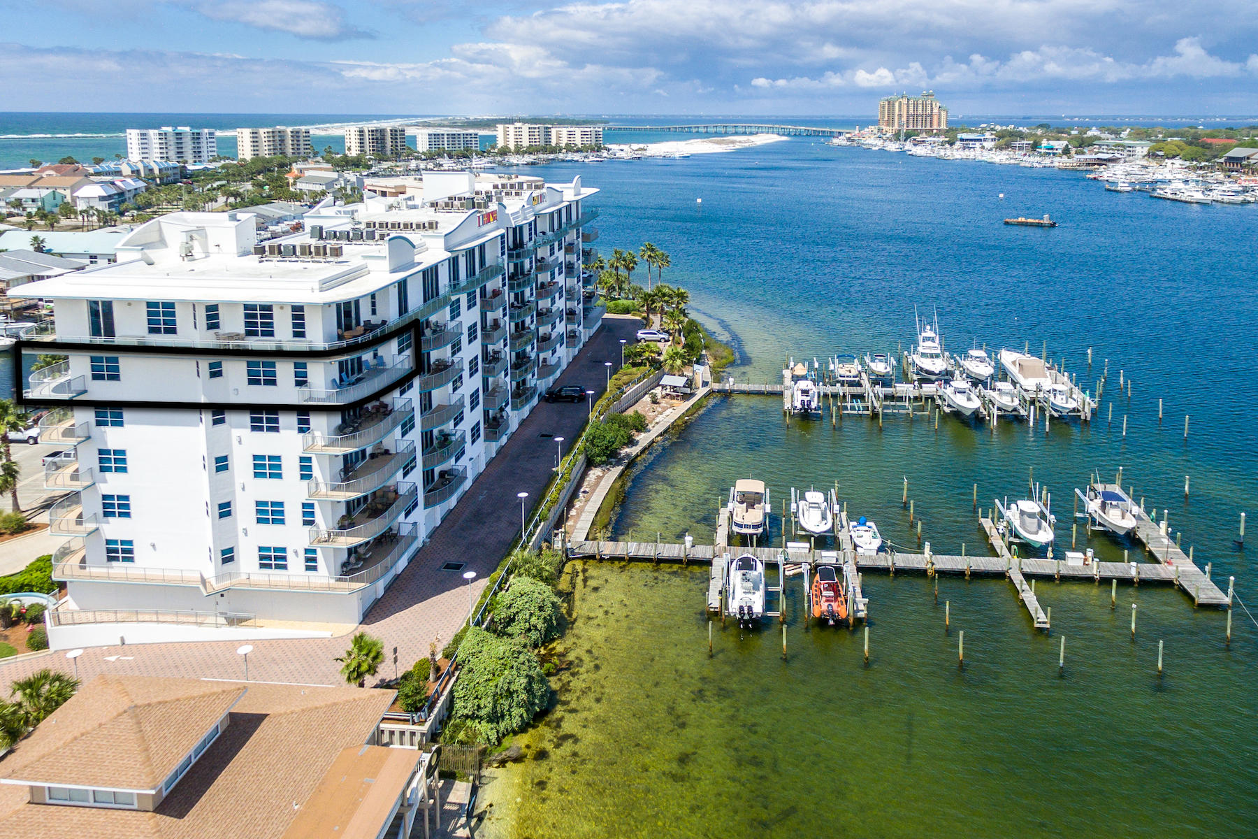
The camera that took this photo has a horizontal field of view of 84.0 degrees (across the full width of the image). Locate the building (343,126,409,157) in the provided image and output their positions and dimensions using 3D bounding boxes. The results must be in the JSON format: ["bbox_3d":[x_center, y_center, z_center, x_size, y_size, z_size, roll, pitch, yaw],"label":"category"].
[{"bbox_3d":[-209.439,-231.350,580.942,40.000,22.000,19.000,-21,31,-40],"label":"building"}]

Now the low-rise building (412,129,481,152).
[{"bbox_3d":[-168.190,-256.781,650.000,50.000,18.000,20.000,-16,28,-32],"label":"low-rise building"}]

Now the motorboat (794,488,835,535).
[{"bbox_3d":[15.290,7.384,56.808,2.600,2.700,6.500,4,24,10],"label":"motorboat"}]

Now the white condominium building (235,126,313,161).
[{"bbox_3d":[-266.627,-208.999,528.251,43.000,22.500,20.000,-21,31,-40],"label":"white condominium building"}]

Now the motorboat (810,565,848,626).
[{"bbox_3d":[13.719,11.436,48.019,2.400,2.500,5.800,4,24,10],"label":"motorboat"}]

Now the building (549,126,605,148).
[{"bbox_3d":[-53.076,-288.978,713.557,48.000,21.000,19.000,-6,24,-14],"label":"building"}]

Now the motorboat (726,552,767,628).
[{"bbox_3d":[8.849,12.545,52.592,2.600,2.700,8.200,4,24,9],"label":"motorboat"}]

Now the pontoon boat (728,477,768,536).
[{"bbox_3d":[10.705,8.139,62.364,2.650,2.750,7.000,4,24,9],"label":"pontoon boat"}]

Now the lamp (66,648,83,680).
[{"bbox_3d":[-29.152,14.049,37.022,0.850,3.900,0.850,0,24,0],"label":"lamp"}]

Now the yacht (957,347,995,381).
[{"bbox_3d":[49.378,-7.646,98.892,2.900,3.000,8.100,4,24,9],"label":"yacht"}]

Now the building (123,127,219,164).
[{"bbox_3d":[-315.434,-189.843,483.948,46.000,23.500,21.000,-21,31,-40],"label":"building"}]

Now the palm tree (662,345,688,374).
[{"bbox_3d":[5.992,-7.447,89.680,3.400,4.300,3.400,0,24,0],"label":"palm tree"}]

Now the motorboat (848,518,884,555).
[{"bbox_3d":[21.091,10.453,61.948,2.300,1.700,5.400,4,24,9],"label":"motorboat"}]

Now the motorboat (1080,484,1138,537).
[{"bbox_3d":[42.820,8.178,62.182,2.600,2.800,7.300,4,24,9],"label":"motorboat"}]

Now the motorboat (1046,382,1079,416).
[{"bbox_3d":[54.359,-2.667,87.672,2.500,2.700,6.700,4,24,9],"label":"motorboat"}]

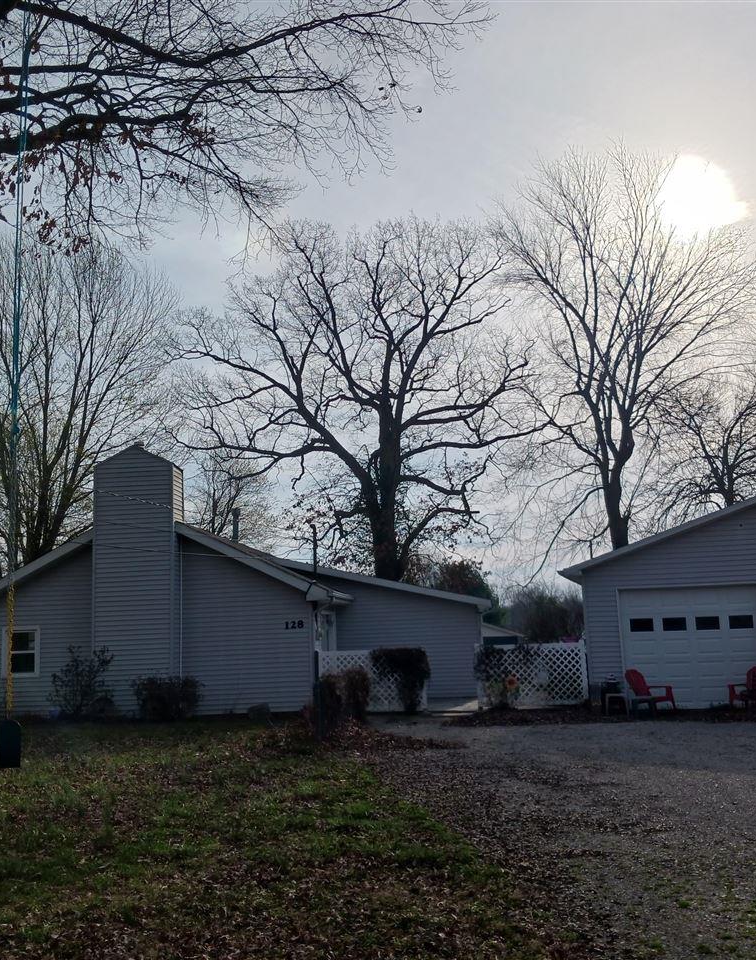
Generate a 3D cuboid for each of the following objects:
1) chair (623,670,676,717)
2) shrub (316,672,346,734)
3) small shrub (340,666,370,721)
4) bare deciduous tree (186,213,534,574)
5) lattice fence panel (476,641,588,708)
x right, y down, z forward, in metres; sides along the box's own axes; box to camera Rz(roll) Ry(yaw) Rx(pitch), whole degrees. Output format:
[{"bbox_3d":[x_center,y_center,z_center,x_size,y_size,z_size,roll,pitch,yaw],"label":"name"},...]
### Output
[{"bbox_3d":[5.181,4.069,19.088,0.730,0.900,0.820,5,-11,-39],"label":"chair"},{"bbox_3d":[-0.797,3.963,17.887,0.560,1.030,0.550,-2,-9,0],"label":"shrub"},{"bbox_3d":[-0.457,4.341,20.300,0.600,1.040,0.600,-2,-9,0],"label":"small shrub"},{"bbox_3d":[-0.810,-1.465,38.732,13.800,18.500,13.100,-2,-9,0],"label":"bare deciduous tree"},{"bbox_3d":[3.391,4.263,22.007,2.420,1.350,0.100,-2,-9,-2],"label":"lattice fence panel"}]

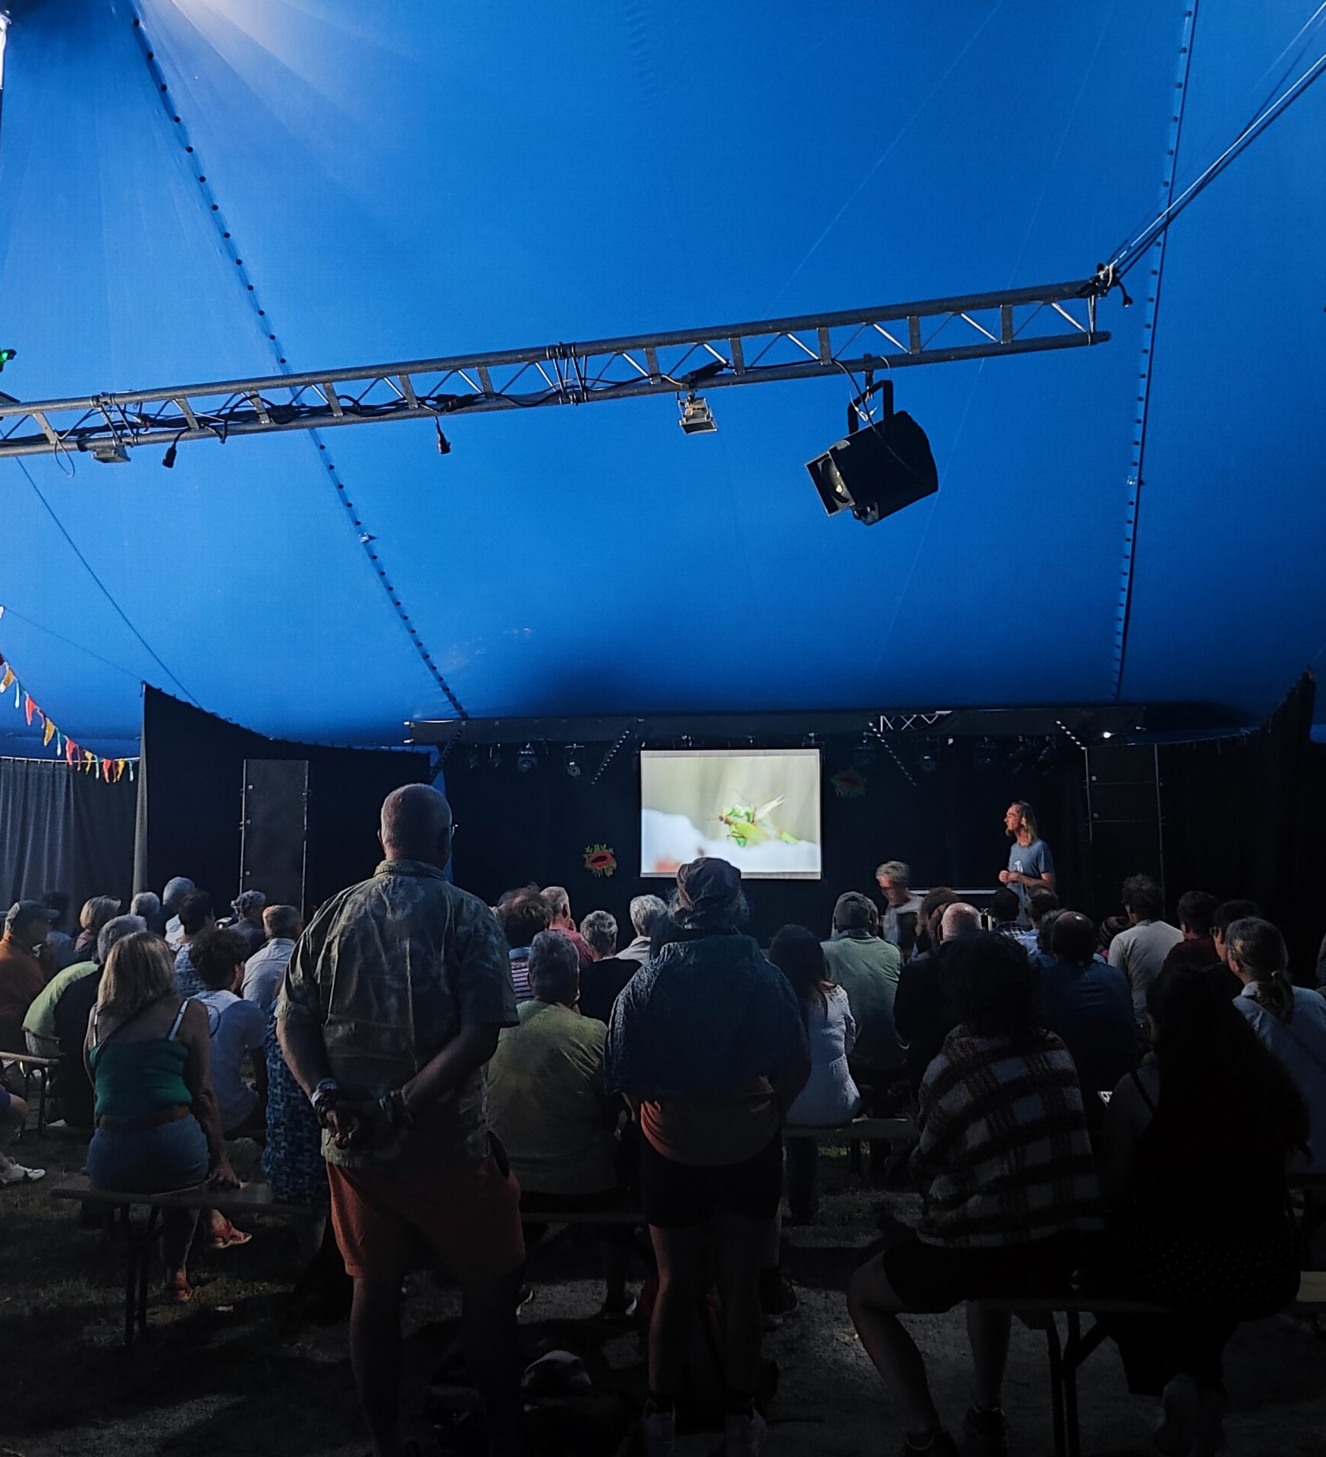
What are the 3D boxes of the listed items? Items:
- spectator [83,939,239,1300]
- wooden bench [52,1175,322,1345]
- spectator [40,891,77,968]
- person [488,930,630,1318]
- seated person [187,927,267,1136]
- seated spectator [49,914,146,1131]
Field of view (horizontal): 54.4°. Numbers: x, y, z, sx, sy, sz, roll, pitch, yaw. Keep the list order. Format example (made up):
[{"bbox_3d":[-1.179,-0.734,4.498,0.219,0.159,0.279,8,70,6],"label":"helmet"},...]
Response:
[{"bbox_3d":[-1.623,1.341,4.361,0.470,1.314,0.720,-2,-7,13],"label":"spectator"},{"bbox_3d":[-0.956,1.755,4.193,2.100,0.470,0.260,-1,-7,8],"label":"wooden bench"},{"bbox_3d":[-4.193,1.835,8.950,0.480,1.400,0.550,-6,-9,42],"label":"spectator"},{"bbox_3d":[-0.307,1.333,4.296,0.510,1.330,0.760,0,-7,3],"label":"person"},{"bbox_3d":[-1.673,1.470,5.360,0.470,1.285,0.780,-3,-7,24],"label":"seated person"},{"bbox_3d":[-2.370,1.508,5.817,0.520,1.340,0.780,-3,-7,27],"label":"seated spectator"}]

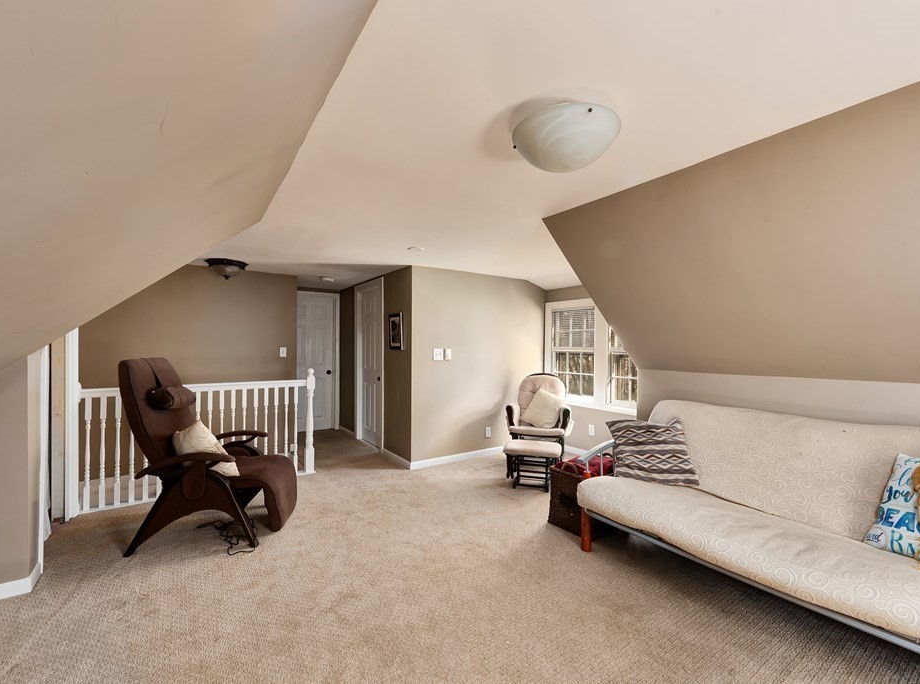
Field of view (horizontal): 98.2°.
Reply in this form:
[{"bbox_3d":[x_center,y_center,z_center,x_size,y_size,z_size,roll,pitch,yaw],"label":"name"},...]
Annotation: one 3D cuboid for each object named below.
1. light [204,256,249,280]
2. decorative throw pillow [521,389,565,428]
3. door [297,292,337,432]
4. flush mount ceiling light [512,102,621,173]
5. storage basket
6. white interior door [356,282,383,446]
[{"bbox_3d":[-2.273,-0.698,3.895,0.370,0.180,0.370,0,0,-33],"label":"light"},{"bbox_3d":[0.890,0.710,4.220,0.360,0.390,0.140,26,-11,23],"label":"decorative throw pillow"},{"bbox_3d":[-2.262,0.327,5.979,0.760,2.040,0.080,0,0,-33],"label":"door"},{"bbox_3d":[0.385,-0.727,1.470,0.375,0.150,0.375,0,0,0],"label":"flush mount ceiling light"},{"bbox_3d":[0.969,1.107,2.901,0.480,0.430,0.380,0,0,-33],"label":"storage basket"},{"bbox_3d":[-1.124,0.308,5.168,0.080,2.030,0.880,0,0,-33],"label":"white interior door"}]

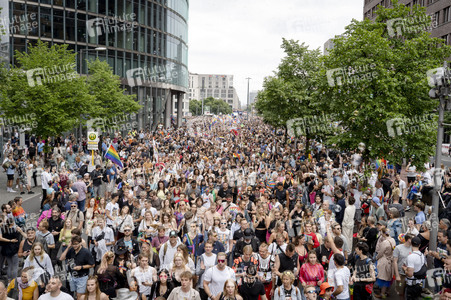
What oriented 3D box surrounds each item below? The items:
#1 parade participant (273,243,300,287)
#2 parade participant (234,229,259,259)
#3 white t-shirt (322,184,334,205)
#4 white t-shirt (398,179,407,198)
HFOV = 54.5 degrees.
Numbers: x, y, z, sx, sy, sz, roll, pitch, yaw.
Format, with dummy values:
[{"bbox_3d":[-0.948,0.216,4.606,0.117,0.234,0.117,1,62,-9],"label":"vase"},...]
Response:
[{"bbox_3d":[1.066,2.525,7.667,0.530,1.800,0.380,2,5,12],"label":"parade participant"},{"bbox_3d":[0.419,2.447,8.792,0.520,1.780,0.360,2,5,6],"label":"parade participant"},{"bbox_3d":[3.691,1.605,15.700,0.450,0.660,0.280,4,6,25],"label":"white t-shirt"},{"bbox_3d":[6.902,1.500,17.064,0.260,0.700,0.380,-4,7,-45],"label":"white t-shirt"}]

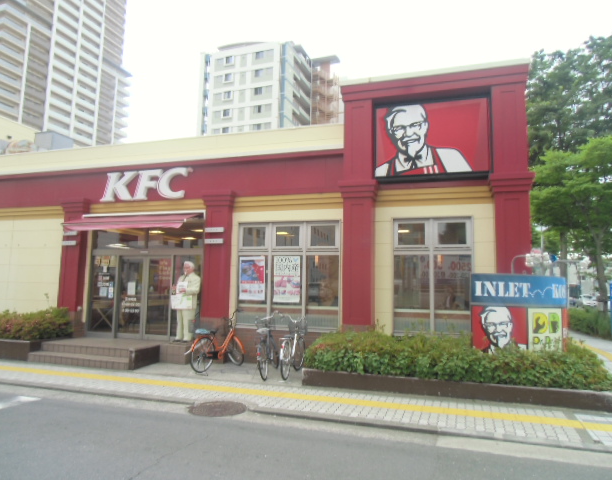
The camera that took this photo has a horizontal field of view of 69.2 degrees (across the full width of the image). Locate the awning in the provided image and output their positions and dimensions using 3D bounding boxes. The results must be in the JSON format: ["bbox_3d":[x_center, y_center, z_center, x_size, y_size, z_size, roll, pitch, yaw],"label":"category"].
[{"bbox_3d":[-3.962,-0.430,10.118,3.323,0.417,0.718,-1,-6,17],"label":"awning"}]

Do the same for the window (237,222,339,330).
[{"bbox_3d":[-0.395,0.730,9.289,2.279,2.252,0.130,-1,-6,18],"label":"window"}]

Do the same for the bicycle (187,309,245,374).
[{"bbox_3d":[-1.643,2.011,8.755,0.580,1.060,1.700,-3,-6,34],"label":"bicycle"}]

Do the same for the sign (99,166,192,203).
[{"bbox_3d":[-3.741,-1.270,10.249,2.427,0.703,0.150,-1,-6,18],"label":"sign"}]

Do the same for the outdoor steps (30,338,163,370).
[{"bbox_3d":[-4.324,2.399,9.469,2.505,0.339,1.353,-1,-6,17],"label":"outdoor steps"}]

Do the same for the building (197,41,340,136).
[{"bbox_3d":[-5.929,-10.443,78.799,18.000,38.580,21.000,-1,-6,18],"label":"building"}]

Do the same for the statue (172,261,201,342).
[{"bbox_3d":[-2.544,1.325,9.482,0.570,1.752,0.520,-2,-6,28],"label":"statue"}]

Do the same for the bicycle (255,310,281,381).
[{"bbox_3d":[-0.651,1.983,8.276,0.560,1.060,1.720,0,-5,7],"label":"bicycle"}]

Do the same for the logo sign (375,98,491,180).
[{"bbox_3d":[2.396,-1.867,8.545,2.099,1.511,0.234,-1,-6,17],"label":"logo sign"}]

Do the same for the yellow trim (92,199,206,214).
[{"bbox_3d":[-3.734,-0.767,10.323,3.179,0.243,0.160,-1,-6,18],"label":"yellow trim"}]

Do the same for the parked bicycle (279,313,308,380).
[{"bbox_3d":[-0.264,1.983,8.285,0.550,1.070,1.750,0,-6,13],"label":"parked bicycle"}]

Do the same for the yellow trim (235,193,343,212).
[{"bbox_3d":[-0.385,-0.775,9.507,2.447,0.334,0.150,-1,-6,17],"label":"yellow trim"}]

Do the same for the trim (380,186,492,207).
[{"bbox_3d":[2.473,-0.816,8.628,2.163,0.342,0.150,-1,-6,17],"label":"trim"}]

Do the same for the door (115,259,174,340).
[{"bbox_3d":[-3.690,1.318,10.117,1.445,1.894,0.090,-1,-6,18],"label":"door"}]

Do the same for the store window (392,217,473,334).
[{"bbox_3d":[2.451,0.704,8.594,1.501,2.288,0.117,-1,-6,17],"label":"store window"}]

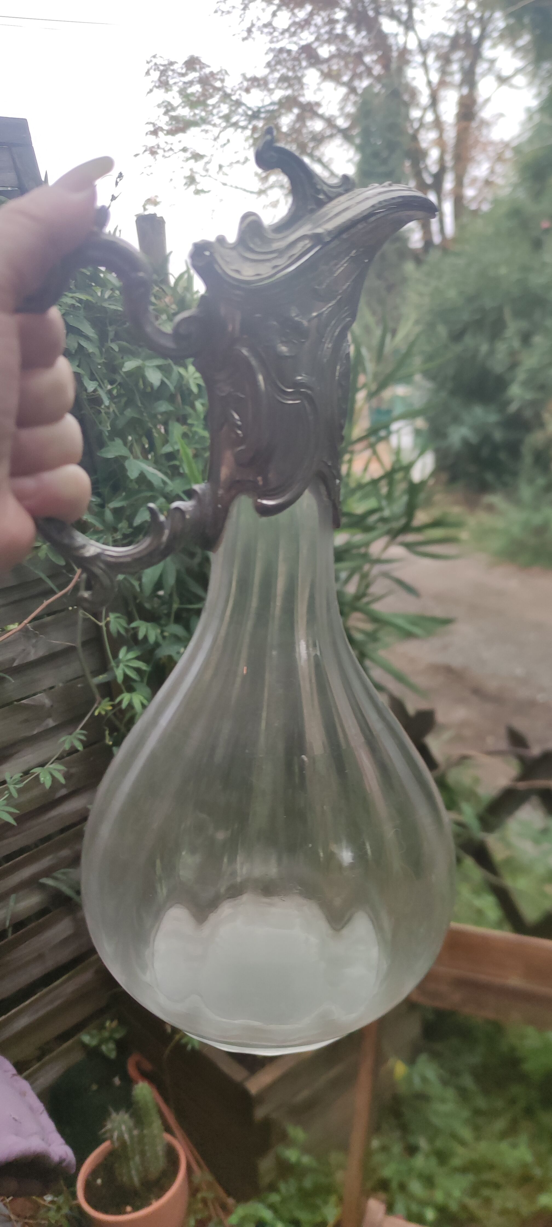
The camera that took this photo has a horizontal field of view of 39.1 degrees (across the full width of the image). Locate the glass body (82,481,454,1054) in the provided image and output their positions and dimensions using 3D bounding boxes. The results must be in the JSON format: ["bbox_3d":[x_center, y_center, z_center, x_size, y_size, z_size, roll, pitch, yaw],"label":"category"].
[{"bbox_3d":[-0.002,0.047,0.275,0.132,0.182,0.132,1,13,0],"label":"glass body"}]

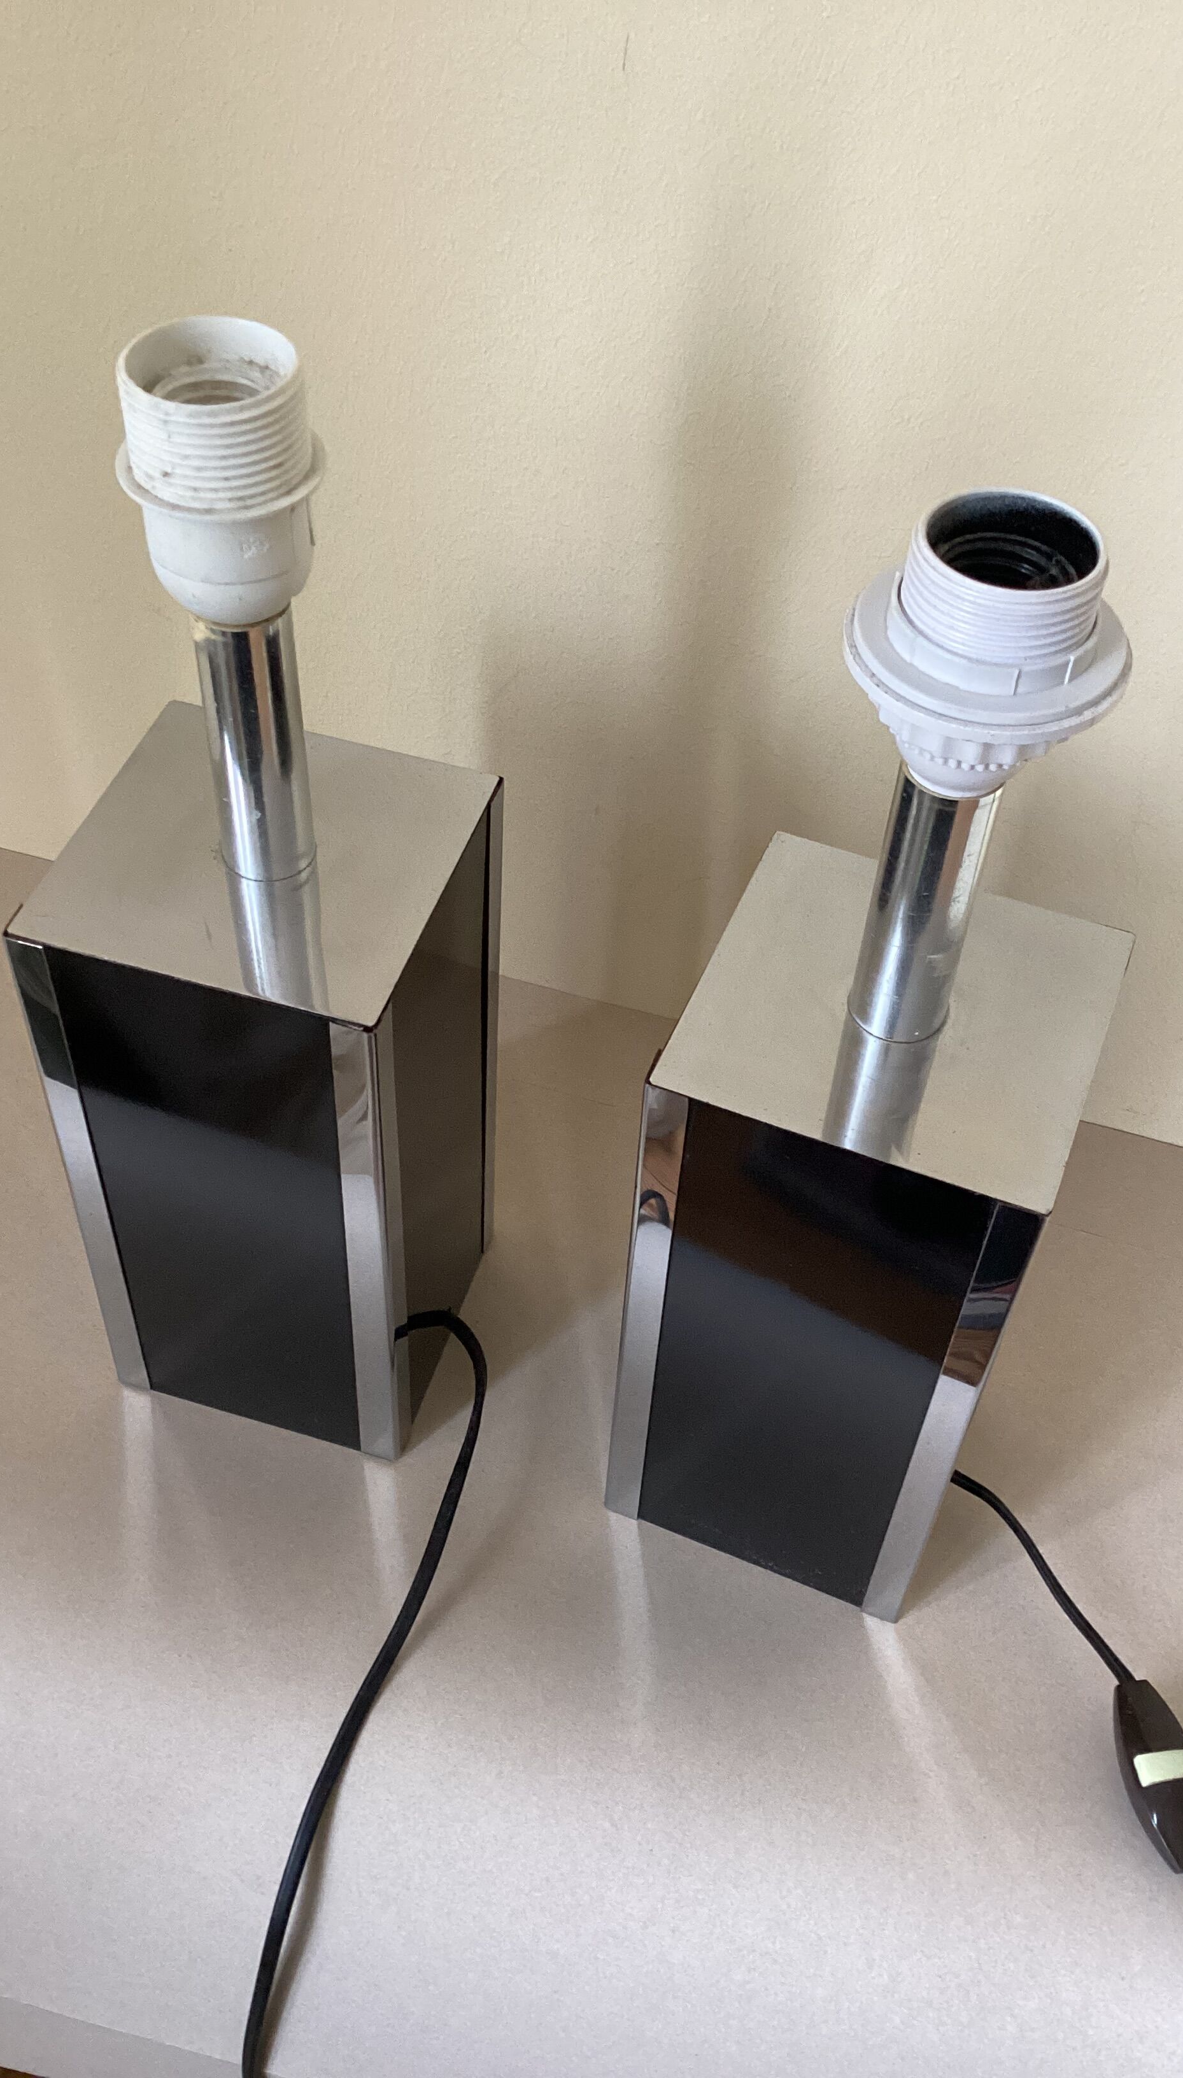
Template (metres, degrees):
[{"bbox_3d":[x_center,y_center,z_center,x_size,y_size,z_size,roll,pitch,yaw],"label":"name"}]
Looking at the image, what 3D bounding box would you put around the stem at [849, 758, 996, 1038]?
[{"bbox_3d":[0.080,-0.035,0.445,0.025,0.079,0.025,18,50,12],"label":"stem"}]

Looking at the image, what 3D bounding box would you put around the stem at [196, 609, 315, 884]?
[{"bbox_3d":[-0.085,-0.077,0.471,0.025,0.081,0.025,2,48,-2],"label":"stem"}]

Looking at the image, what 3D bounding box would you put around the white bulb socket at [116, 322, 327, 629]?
[{"bbox_3d":[-0.082,-0.124,0.418,0.046,0.060,0.046,2,48,-2],"label":"white bulb socket"}]

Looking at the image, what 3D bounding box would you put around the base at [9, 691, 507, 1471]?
[{"bbox_3d":[-0.093,0.022,0.582,0.101,0.218,0.101,14,49,9],"label":"base"}]

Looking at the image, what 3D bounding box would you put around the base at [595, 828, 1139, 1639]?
[{"bbox_3d":[0.074,0.064,0.556,0.101,0.218,0.101,18,50,12],"label":"base"}]

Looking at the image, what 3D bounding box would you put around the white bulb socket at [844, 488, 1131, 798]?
[{"bbox_3d":[0.083,-0.081,0.395,0.061,0.058,0.061,18,50,12],"label":"white bulb socket"}]

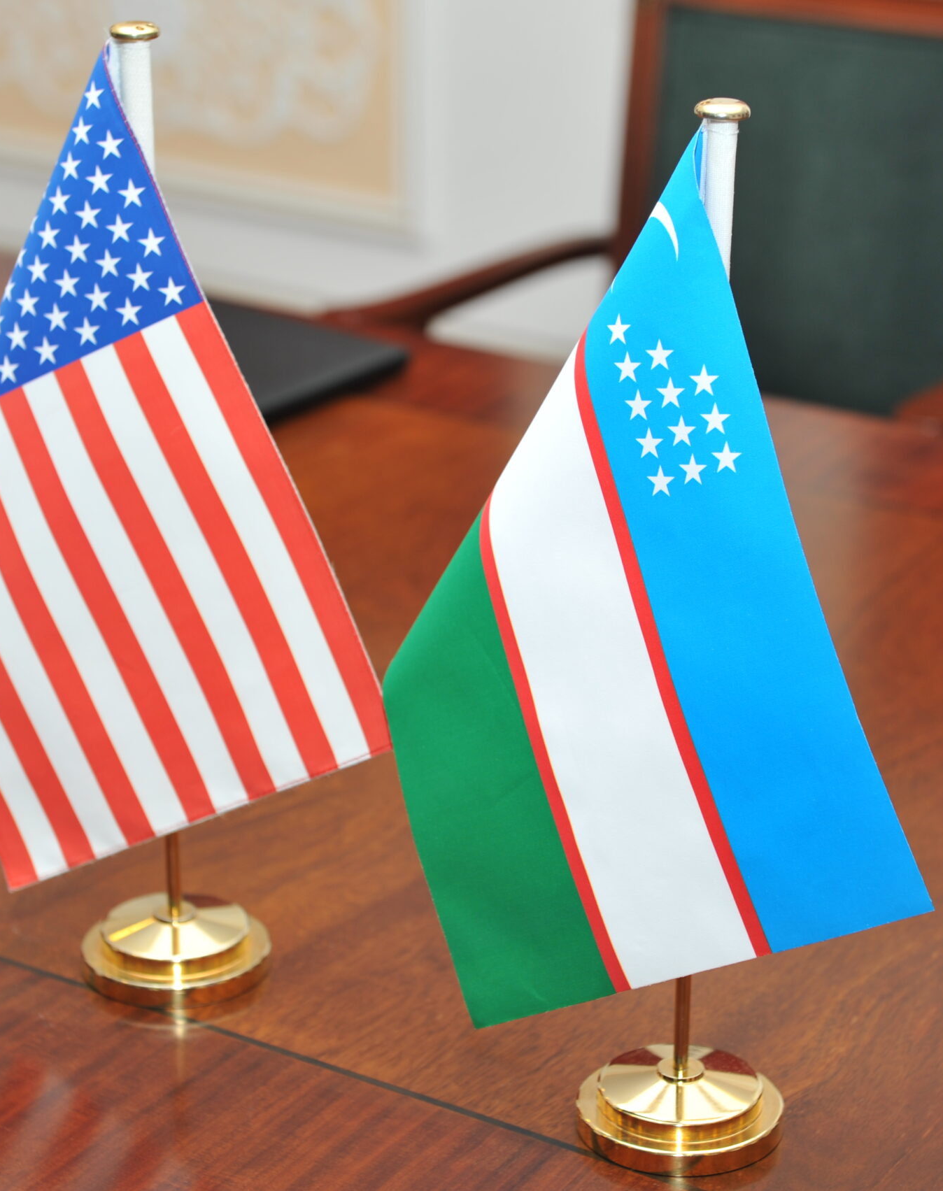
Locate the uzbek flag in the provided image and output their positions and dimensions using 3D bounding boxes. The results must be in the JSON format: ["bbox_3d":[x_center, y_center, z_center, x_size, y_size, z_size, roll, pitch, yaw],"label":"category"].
[{"bbox_3d":[0.073,0.007,1.309,0.201,0.360,0.085,2,22,5],"label":"uzbek flag"}]

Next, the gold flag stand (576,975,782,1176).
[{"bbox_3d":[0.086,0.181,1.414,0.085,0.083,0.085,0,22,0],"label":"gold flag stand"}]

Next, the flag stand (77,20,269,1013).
[{"bbox_3d":[-0.132,-0.031,1.477,0.085,0.428,0.085,0,22,0],"label":"flag stand"}]

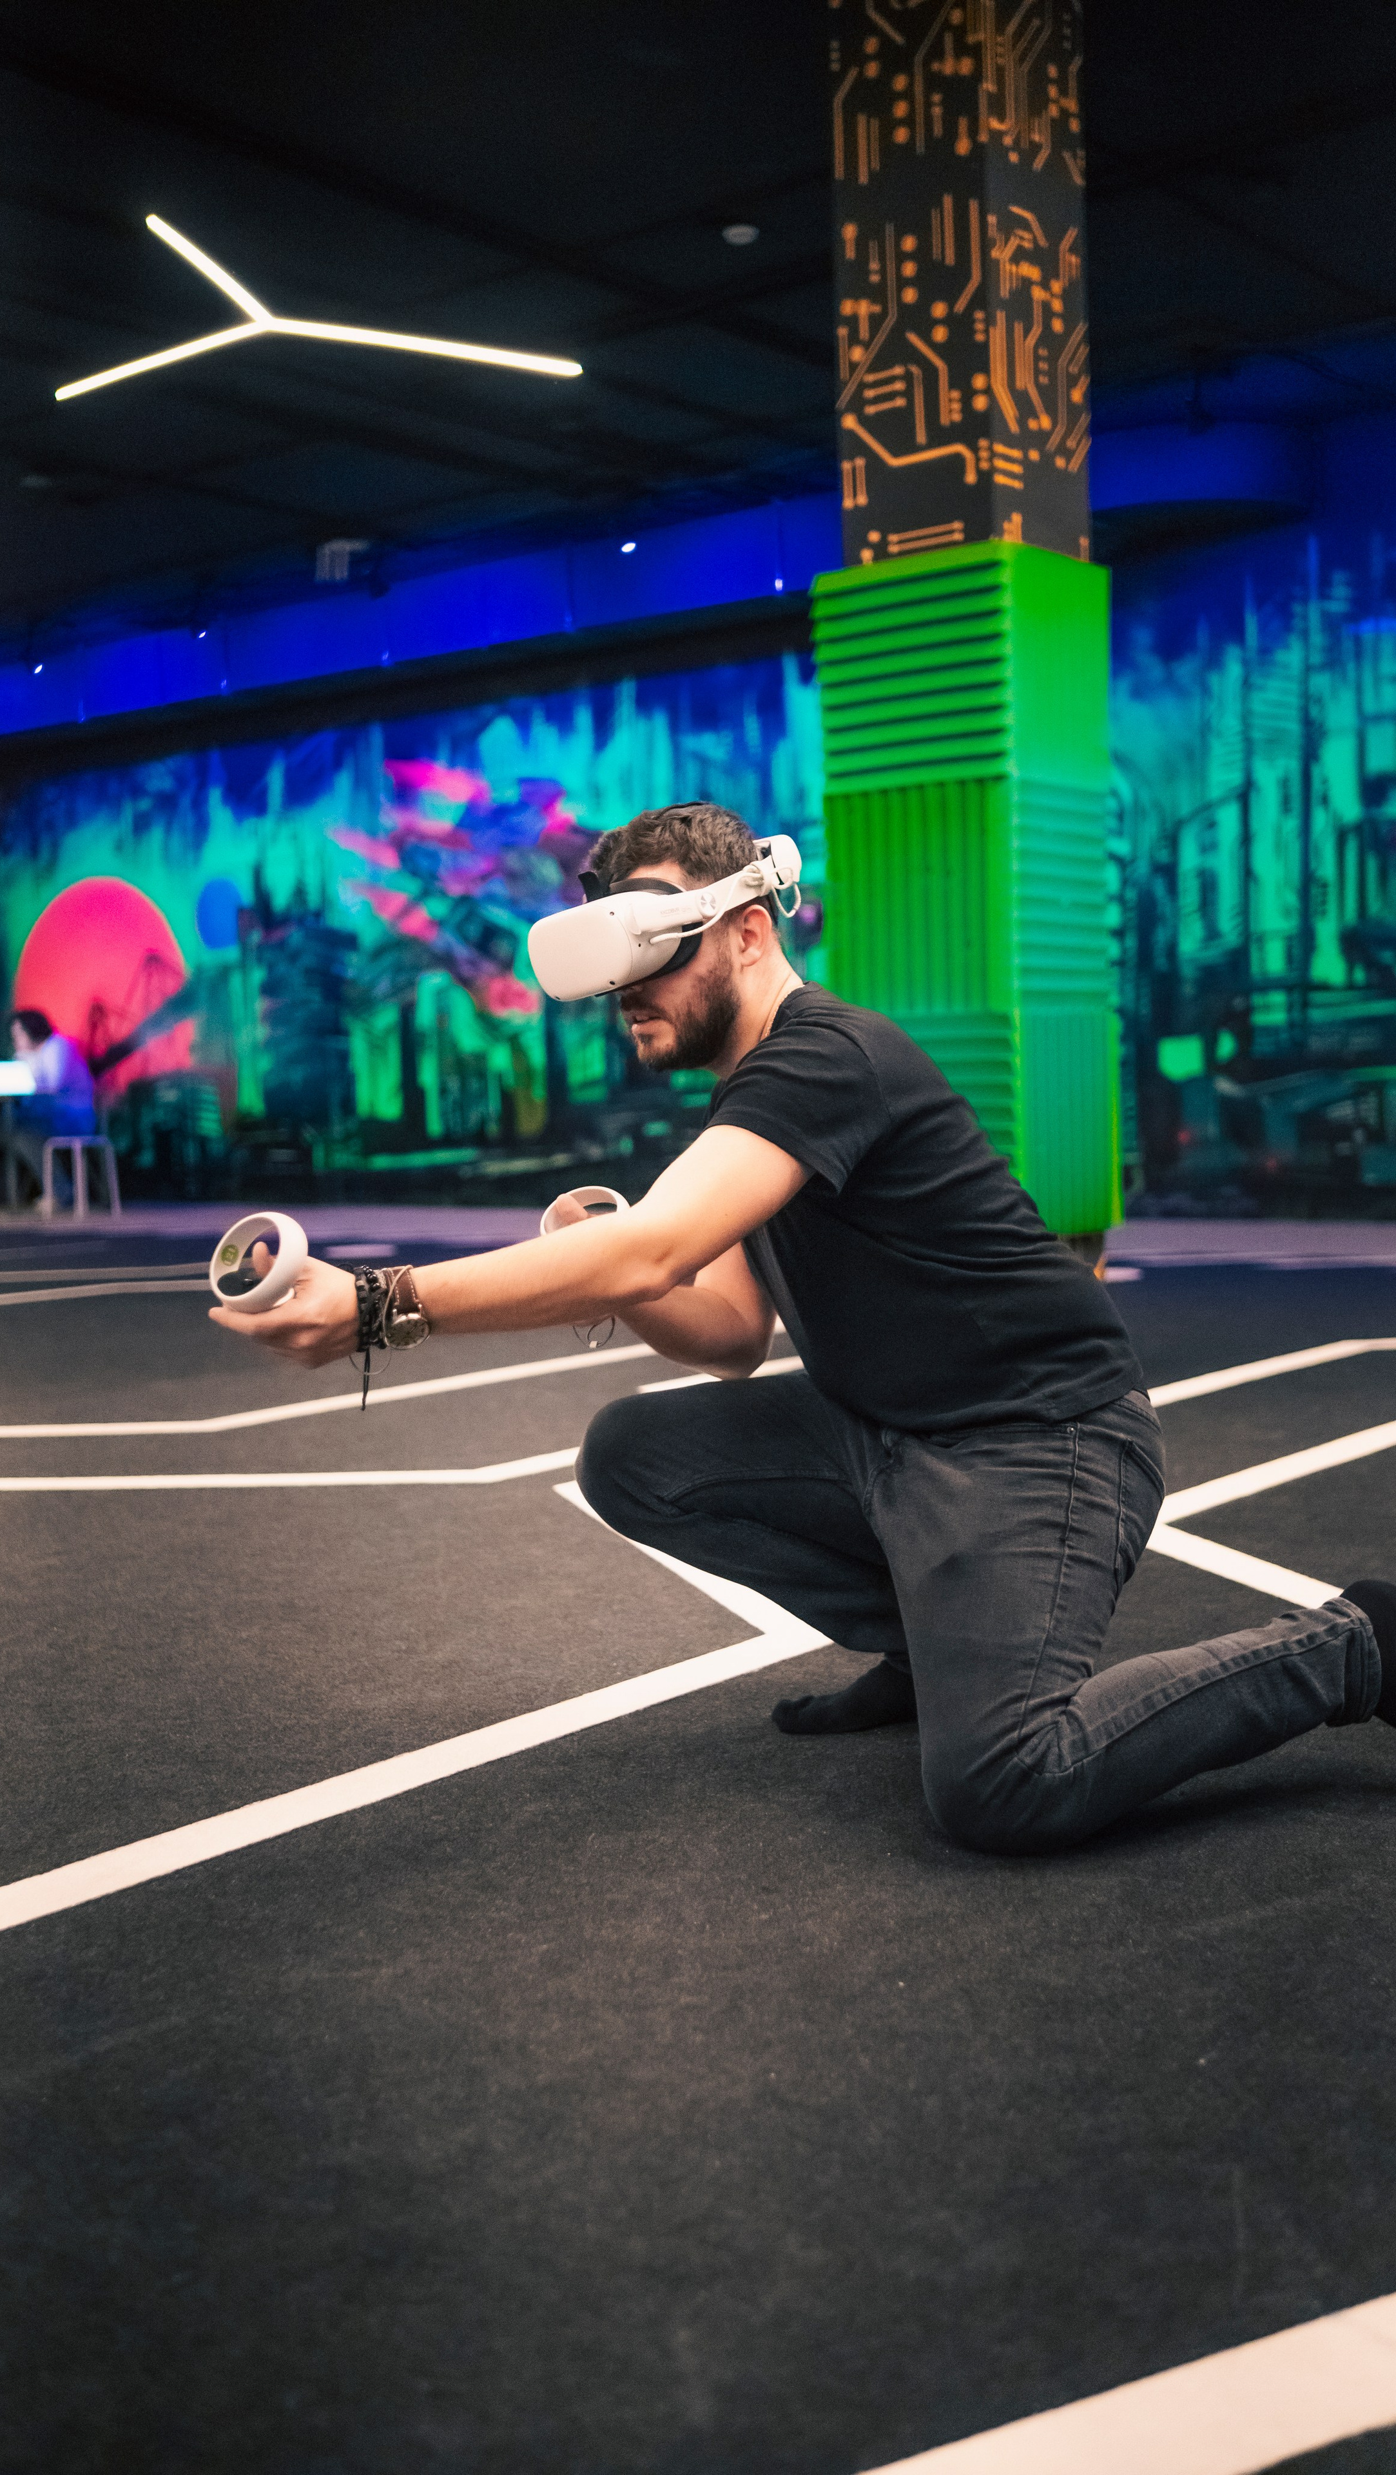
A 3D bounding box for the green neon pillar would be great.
[{"bbox_3d":[0.661,-0.799,5.771,0.517,1.560,0.478,1,4,38],"label":"green neon pillar"}]

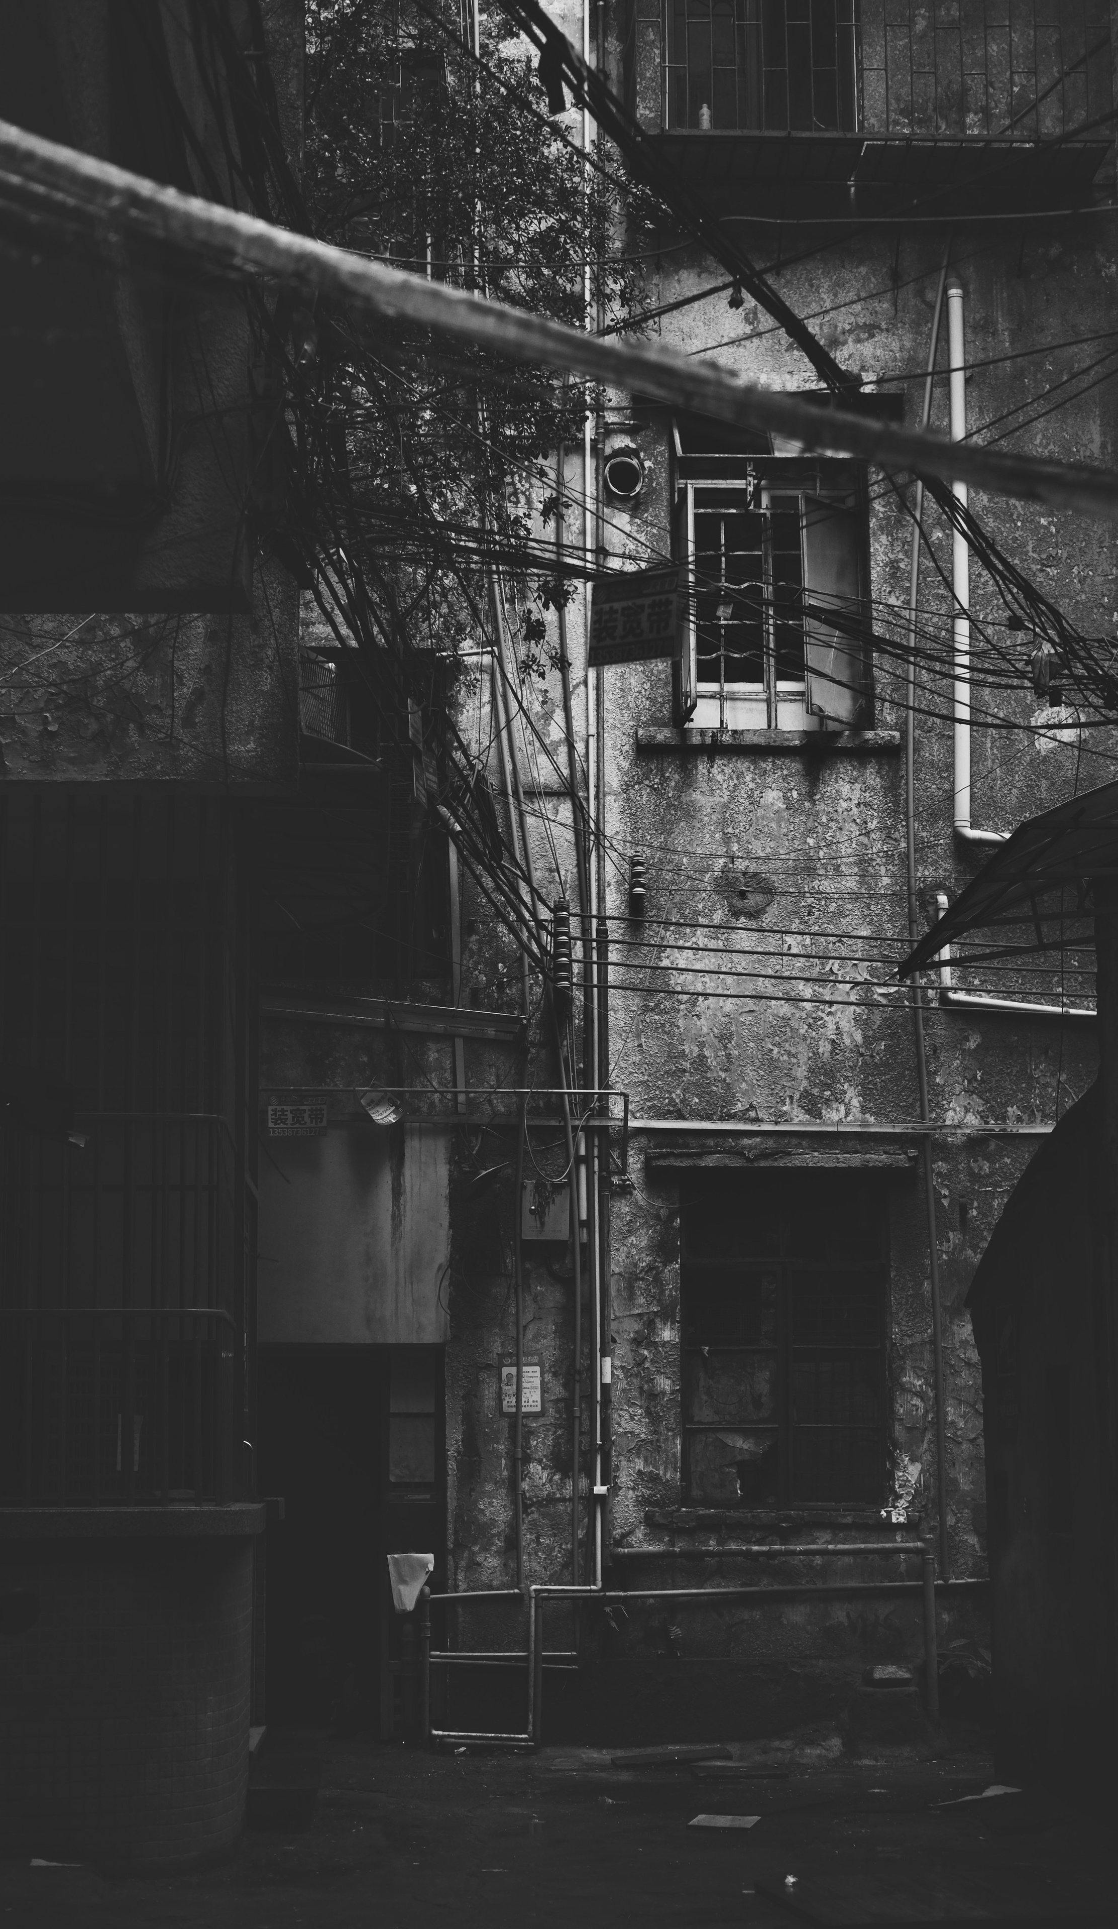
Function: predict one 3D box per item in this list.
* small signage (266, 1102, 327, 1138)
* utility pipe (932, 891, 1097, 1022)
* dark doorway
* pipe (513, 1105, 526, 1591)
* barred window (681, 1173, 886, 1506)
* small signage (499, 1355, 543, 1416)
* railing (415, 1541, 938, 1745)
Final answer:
[{"bbox_3d":[-1.385,0.823,14.994,0.317,0.192,0.020,0,-9,-3],"label":"small signage"},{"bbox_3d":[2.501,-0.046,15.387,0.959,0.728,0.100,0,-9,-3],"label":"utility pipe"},{"bbox_3d":[-1.091,3.003,14.907,0.979,2.010,0.250,0,-9,-3],"label":"dark doorway"},{"bbox_3d":[-0.210,2.006,14.949,0.045,2.540,0.045,0,-9,-3],"label":"pipe"},{"bbox_3d":[1.197,1.991,15.127,1.098,1.759,0.150,0,-9,-3],"label":"barred window"},{"bbox_3d":[-0.198,2.213,14.947,0.238,0.322,0.020,0,-9,-3],"label":"small signage"},{"bbox_3d":[0.607,3.494,14.594,2.729,1.042,0.400,0,-9,-3],"label":"railing"}]

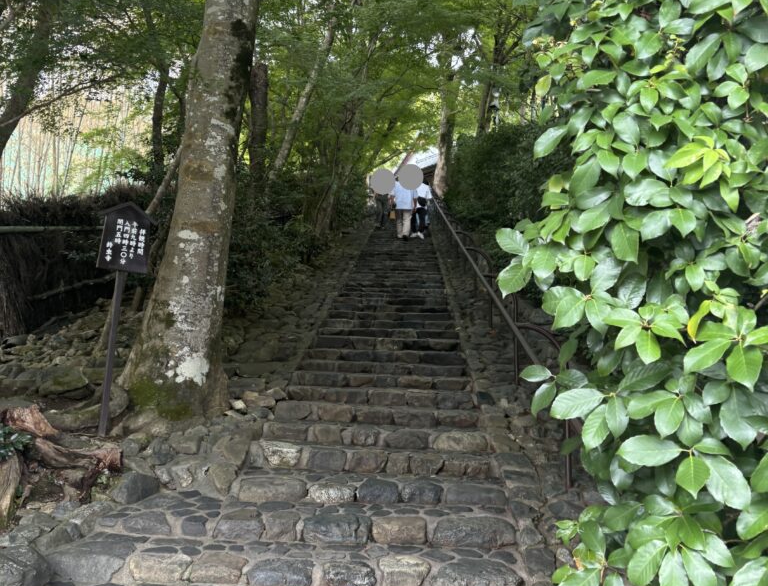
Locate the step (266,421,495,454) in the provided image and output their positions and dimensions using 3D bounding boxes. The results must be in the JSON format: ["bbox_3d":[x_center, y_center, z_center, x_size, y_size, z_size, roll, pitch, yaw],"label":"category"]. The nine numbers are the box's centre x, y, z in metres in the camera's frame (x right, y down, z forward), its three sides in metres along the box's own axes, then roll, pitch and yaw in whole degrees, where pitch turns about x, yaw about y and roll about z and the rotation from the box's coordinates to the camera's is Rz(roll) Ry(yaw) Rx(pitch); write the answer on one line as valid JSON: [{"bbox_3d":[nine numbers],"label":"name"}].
[{"bbox_3d":[-0.052,1.023,5.457,1.559,0.148,0.420,1,-8,2],"label":"step"}]

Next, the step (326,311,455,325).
[{"bbox_3d":[0.085,0.345,9.477,1.508,0.138,0.420,1,-8,2],"label":"step"}]

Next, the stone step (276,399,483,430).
[{"bbox_3d":[-0.042,0.952,5.871,1.520,0.143,0.420,1,-8,2],"label":"stone step"}]

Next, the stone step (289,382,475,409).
[{"bbox_3d":[-0.018,0.872,6.305,1.485,0.138,0.420,1,-8,2],"label":"stone step"}]

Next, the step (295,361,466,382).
[{"bbox_3d":[-0.012,0.729,7.084,1.531,0.128,0.420,1,-8,2],"label":"step"}]

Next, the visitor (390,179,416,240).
[{"bbox_3d":[0.487,-2.103,18.321,0.560,1.714,0.400,1,-8,2],"label":"visitor"}]

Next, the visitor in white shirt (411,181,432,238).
[{"bbox_3d":[0.905,-2.107,18.414,0.500,1.612,0.420,1,-8,2],"label":"visitor in white shirt"}]

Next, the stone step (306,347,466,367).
[{"bbox_3d":[0.030,0.661,7.566,1.514,0.143,0.420,1,-8,2],"label":"stone step"}]

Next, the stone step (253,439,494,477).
[{"bbox_3d":[-0.057,1.087,5.013,1.490,0.156,0.420,1,-8,2],"label":"stone step"}]

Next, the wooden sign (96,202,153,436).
[{"bbox_3d":[-1.765,0.153,5.084,0.370,1.556,0.120,5,-8,-10],"label":"wooden sign"}]

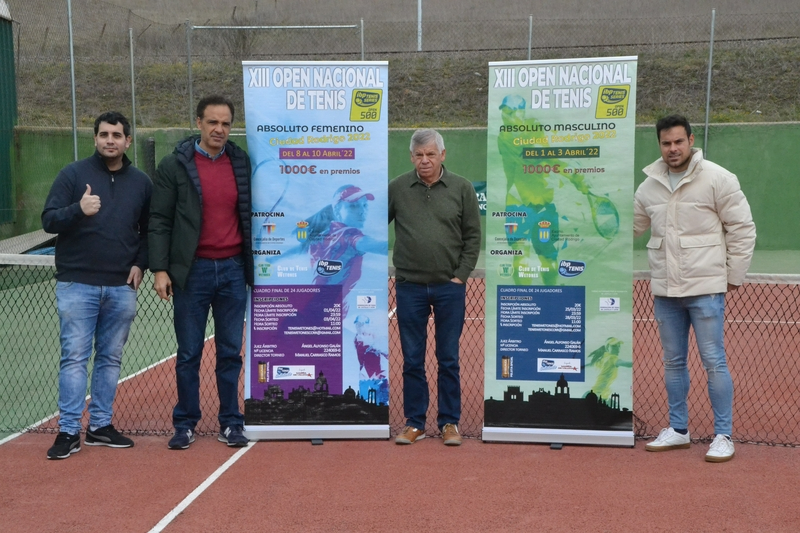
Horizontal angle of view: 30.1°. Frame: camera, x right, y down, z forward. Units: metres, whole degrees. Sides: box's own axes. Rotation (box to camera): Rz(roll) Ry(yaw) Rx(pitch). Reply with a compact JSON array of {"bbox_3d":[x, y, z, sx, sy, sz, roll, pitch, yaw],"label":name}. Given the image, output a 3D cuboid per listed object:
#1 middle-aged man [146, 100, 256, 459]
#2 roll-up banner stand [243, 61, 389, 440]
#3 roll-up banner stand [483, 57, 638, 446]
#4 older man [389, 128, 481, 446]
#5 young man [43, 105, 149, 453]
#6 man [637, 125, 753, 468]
[{"bbox_3d":[-1.070,0.022,8.041,0.580,1.882,0.380,-1,4,-8],"label":"middle-aged man"},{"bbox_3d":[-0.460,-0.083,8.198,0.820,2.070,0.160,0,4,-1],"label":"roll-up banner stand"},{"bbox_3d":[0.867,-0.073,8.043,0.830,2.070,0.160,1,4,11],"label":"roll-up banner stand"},{"bbox_3d":[0.167,0.107,8.103,0.570,1.704,0.360,0,4,4],"label":"older man"},{"bbox_3d":[-1.619,0.080,7.875,0.560,1.791,0.460,-1,4,-12],"label":"young man"},{"bbox_3d":[1.534,0.096,7.802,0.660,1.767,0.450,2,4,22],"label":"man"}]

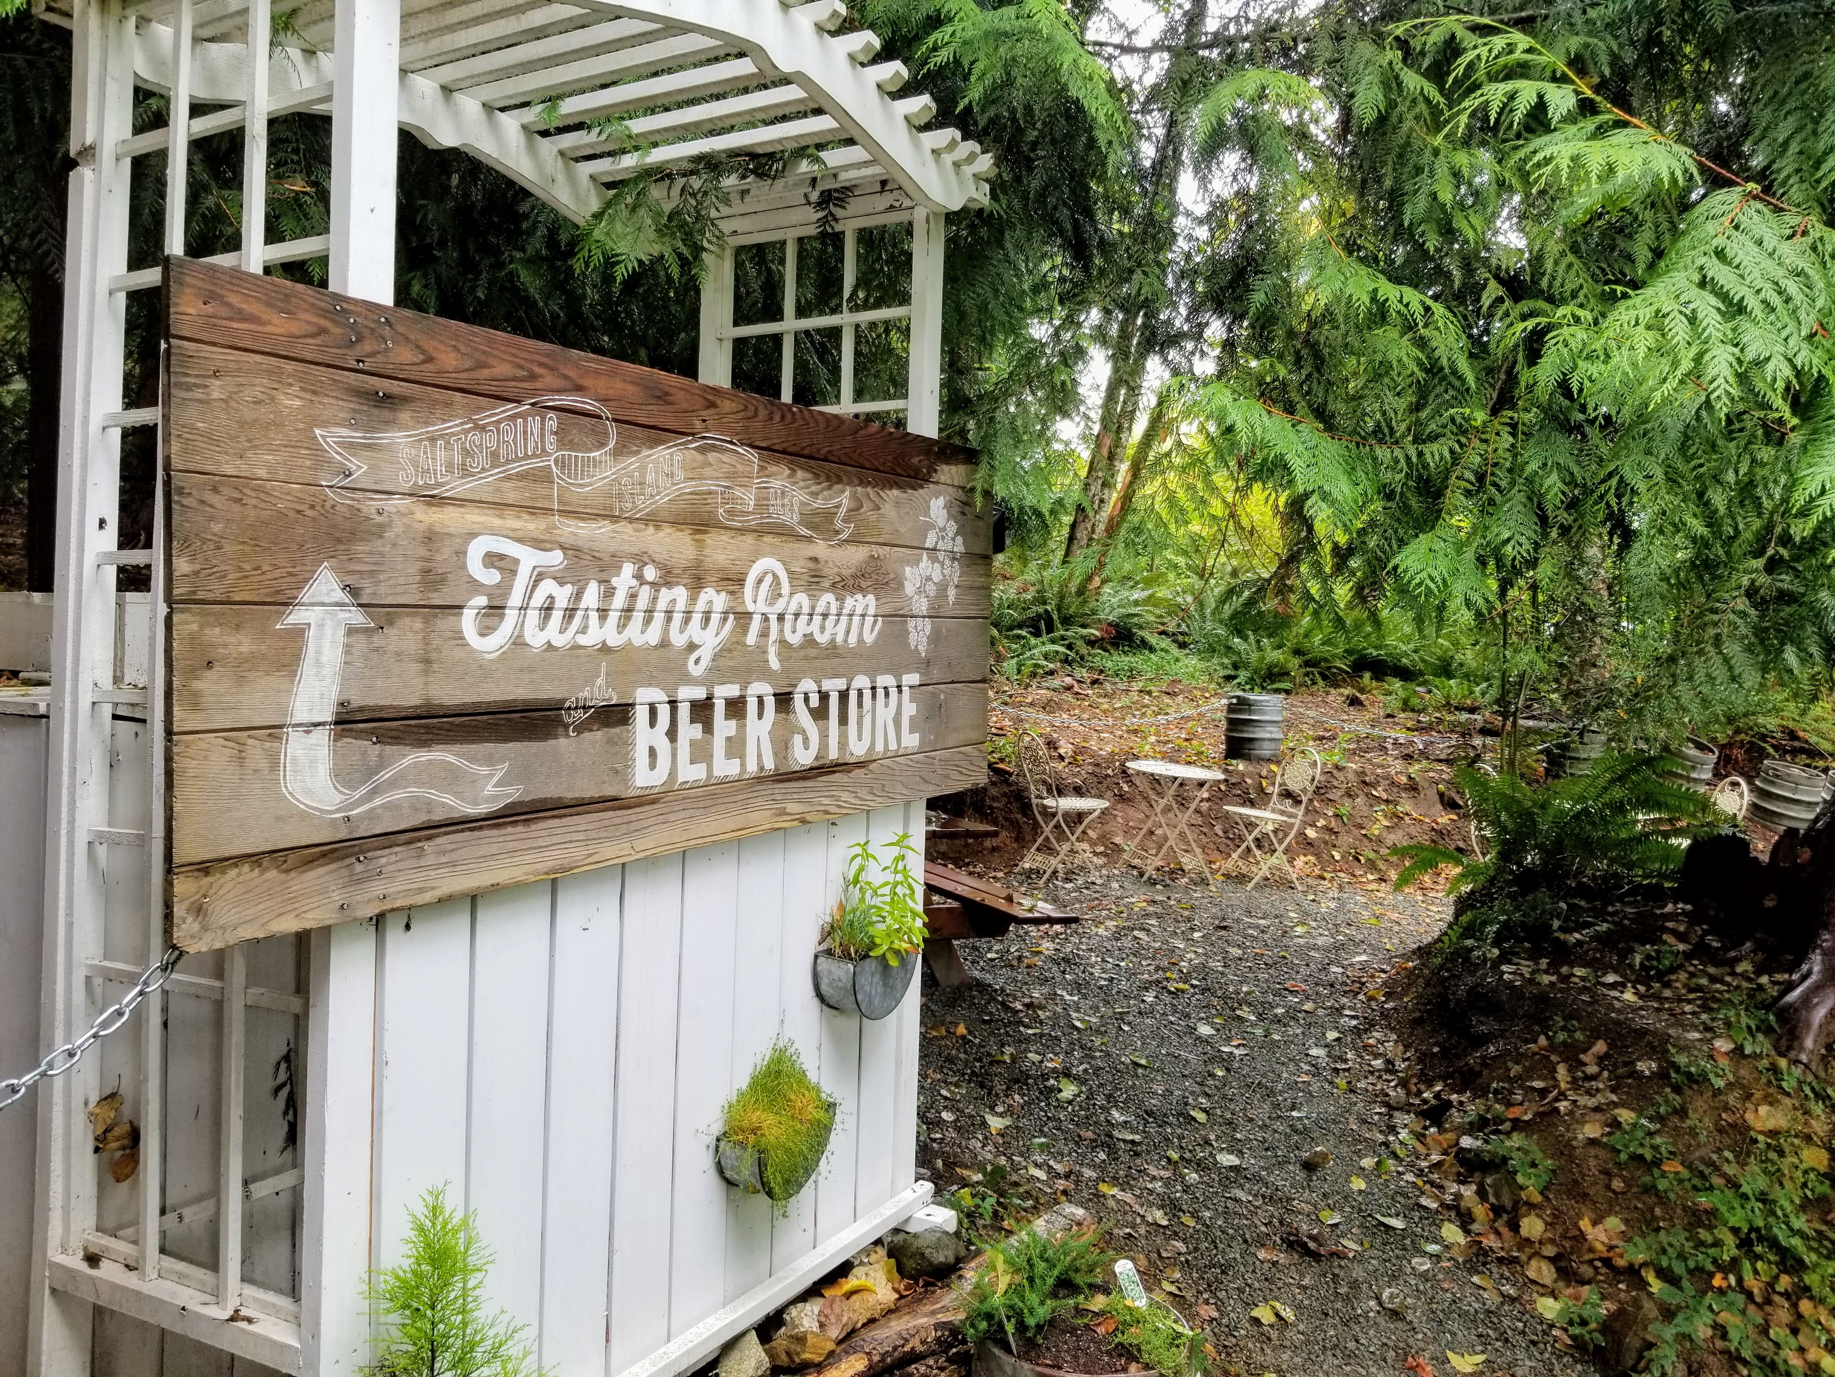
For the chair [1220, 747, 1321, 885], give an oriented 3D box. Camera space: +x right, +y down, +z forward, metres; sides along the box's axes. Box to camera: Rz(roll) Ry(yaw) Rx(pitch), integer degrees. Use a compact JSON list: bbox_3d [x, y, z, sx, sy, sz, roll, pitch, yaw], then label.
[{"bbox_3d":[2.231,0.810,8.700,0.500,0.880,0.410,1,1,-19],"label":"chair"}]

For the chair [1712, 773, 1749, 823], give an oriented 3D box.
[{"bbox_3d":[5.107,1.025,9.000,0.490,0.920,0.410,1,2,-9],"label":"chair"}]

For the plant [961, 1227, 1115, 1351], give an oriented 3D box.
[{"bbox_3d":[0.187,0.940,2.150,0.230,0.160,0.190,2,1,0],"label":"plant"}]

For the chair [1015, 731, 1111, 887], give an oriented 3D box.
[{"bbox_3d":[0.920,0.746,8.800,0.490,0.920,0.410,1,2,-22],"label":"chair"}]

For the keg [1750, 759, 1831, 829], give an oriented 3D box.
[{"bbox_3d":[5.930,0.767,9.400,0.410,0.440,0.410,13,12,30],"label":"keg"}]

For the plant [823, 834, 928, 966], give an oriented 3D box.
[{"bbox_3d":[-0.080,0.402,2.620,0.130,0.240,0.200,2,1,30],"label":"plant"}]

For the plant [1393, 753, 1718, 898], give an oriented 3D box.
[{"bbox_3d":[2.728,0.568,5.900,1.220,0.600,1.050,2,2,25],"label":"plant"}]

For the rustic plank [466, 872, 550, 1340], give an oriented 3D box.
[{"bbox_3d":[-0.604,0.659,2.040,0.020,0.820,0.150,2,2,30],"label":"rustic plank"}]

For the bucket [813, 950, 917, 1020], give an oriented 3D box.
[{"bbox_3d":[-0.099,0.609,2.800,0.090,0.130,0.240,2,2,30],"label":"bucket"}]

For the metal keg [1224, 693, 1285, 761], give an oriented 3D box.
[{"bbox_3d":[2.352,0.275,9.600,0.410,0.460,0.410,2,1,0],"label":"metal keg"}]

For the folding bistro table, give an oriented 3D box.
[{"bbox_3d":[1.615,0.846,8.700,0.620,0.720,0.620,2,1,0],"label":"folding bistro table"}]

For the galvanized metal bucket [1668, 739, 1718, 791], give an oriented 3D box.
[{"bbox_3d":[5.272,0.548,9.500,0.390,0.400,0.390,21,17,29],"label":"galvanized metal bucket"}]

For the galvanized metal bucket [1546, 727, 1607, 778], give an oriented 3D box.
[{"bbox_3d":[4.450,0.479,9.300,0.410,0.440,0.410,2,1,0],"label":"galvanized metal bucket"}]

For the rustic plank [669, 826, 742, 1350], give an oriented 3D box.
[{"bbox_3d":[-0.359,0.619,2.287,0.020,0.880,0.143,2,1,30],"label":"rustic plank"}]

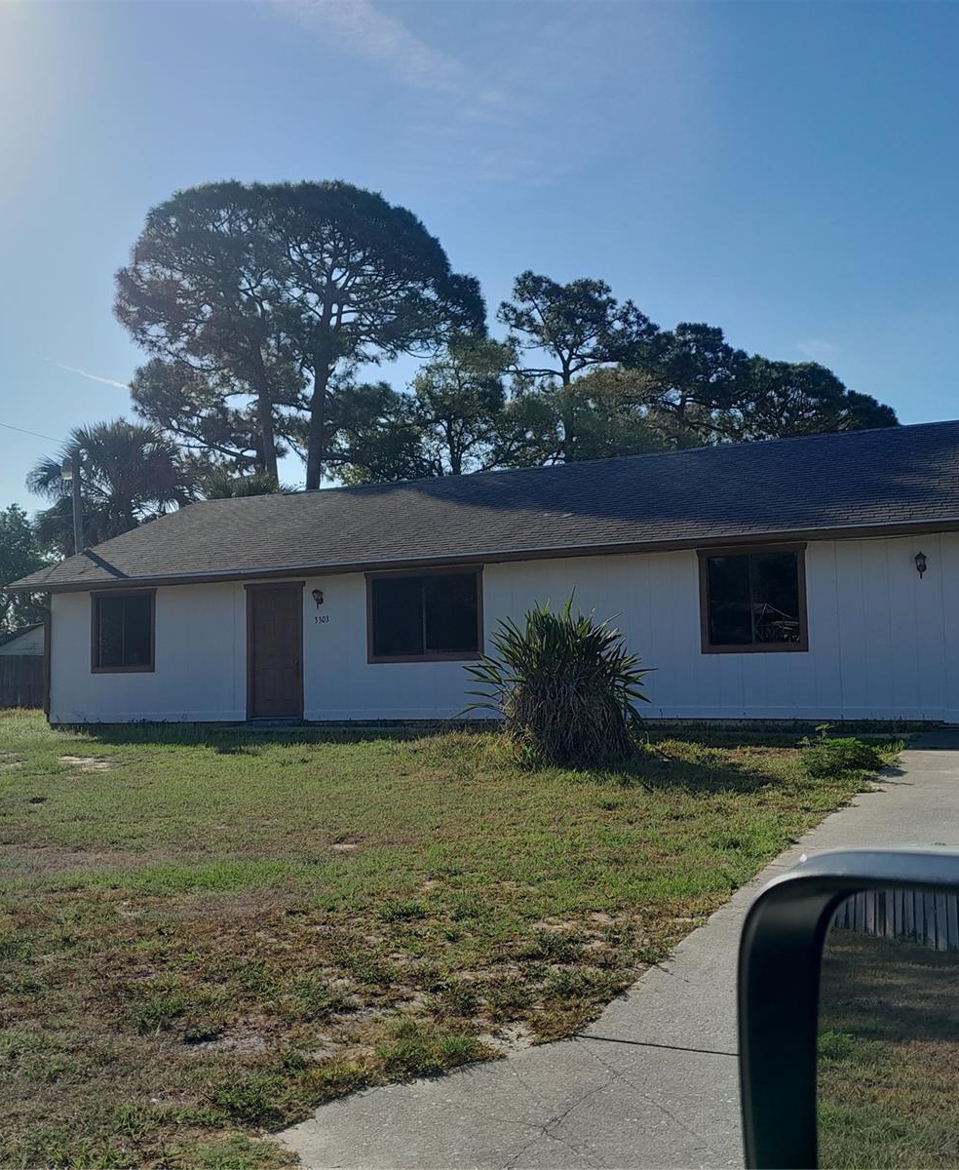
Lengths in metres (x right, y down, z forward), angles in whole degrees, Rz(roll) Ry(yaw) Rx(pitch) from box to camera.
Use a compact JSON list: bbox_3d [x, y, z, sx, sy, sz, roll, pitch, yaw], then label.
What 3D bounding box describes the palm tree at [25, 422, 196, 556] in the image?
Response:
[{"bbox_3d":[-10.739,-0.454,35.181,4.600,8.632,4.600,-1,-5,0],"label":"palm tree"}]

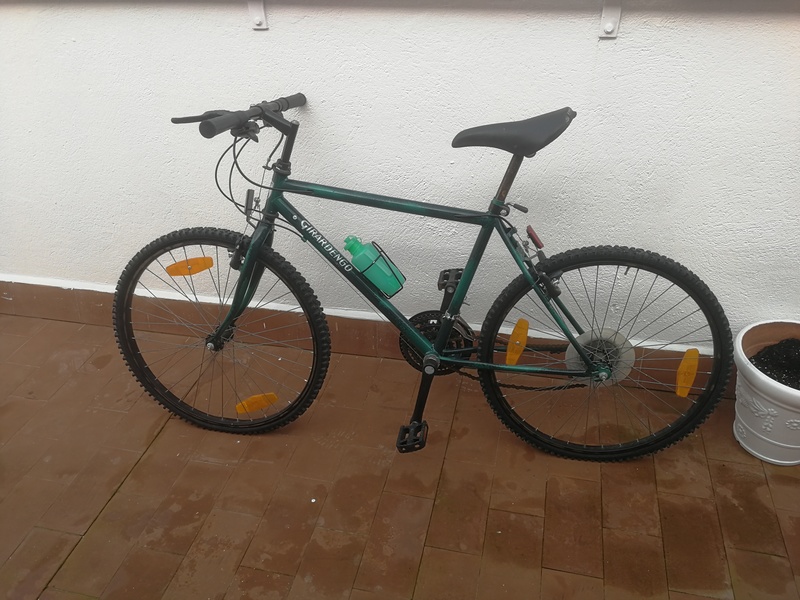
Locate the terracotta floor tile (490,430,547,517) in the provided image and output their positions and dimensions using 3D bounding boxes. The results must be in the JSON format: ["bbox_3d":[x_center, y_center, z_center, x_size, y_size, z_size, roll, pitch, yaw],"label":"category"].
[{"bbox_3d":[0.335,0.478,1.734,0.140,0.012,0.280,6,35,12],"label":"terracotta floor tile"}]

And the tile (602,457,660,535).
[{"bbox_3d":[0.611,0.507,1.675,0.140,0.012,0.280,6,35,12],"label":"tile"}]

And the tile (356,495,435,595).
[{"bbox_3d":[-0.007,0.609,1.567,0.140,0.012,0.280,6,35,12],"label":"tile"}]

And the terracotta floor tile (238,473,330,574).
[{"bbox_3d":[-0.287,0.581,1.626,0.140,0.012,0.280,6,35,12],"label":"terracotta floor tile"}]

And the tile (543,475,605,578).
[{"bbox_3d":[0.455,0.588,1.637,0.142,0.015,0.284,6,36,12],"label":"tile"}]

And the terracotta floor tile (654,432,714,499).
[{"bbox_3d":[0.808,0.454,1.807,0.142,0.015,0.284,6,36,12],"label":"terracotta floor tile"}]

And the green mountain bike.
[{"bbox_3d":[0.007,-0.014,1.622,1.670,0.955,0.560,3,24,8],"label":"green mountain bike"}]

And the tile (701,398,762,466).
[{"bbox_3d":[0.956,0.379,1.837,0.140,0.012,0.270,6,35,12],"label":"tile"}]

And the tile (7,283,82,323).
[{"bbox_3d":[-1.377,0.009,2.423,0.285,0.141,0.015,6,19,11],"label":"tile"}]

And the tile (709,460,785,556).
[{"bbox_3d":[0.891,0.533,1.618,0.140,0.012,0.280,6,35,12],"label":"tile"}]

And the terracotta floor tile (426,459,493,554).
[{"bbox_3d":[0.165,0.544,1.651,0.140,0.012,0.280,6,35,12],"label":"terracotta floor tile"}]

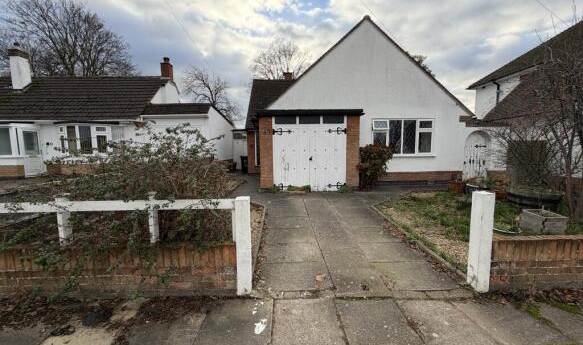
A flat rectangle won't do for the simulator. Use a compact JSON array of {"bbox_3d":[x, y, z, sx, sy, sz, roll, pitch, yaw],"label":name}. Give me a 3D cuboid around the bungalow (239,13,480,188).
[{"bbox_3d":[2.182,-2.874,11.427,8.900,5.990,10.350,0,5,0],"label":"bungalow"}]

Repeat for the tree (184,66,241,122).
[{"bbox_3d":[-6.527,-4.498,19.692,4.641,7.982,4.641,0,5,0],"label":"tree"}]

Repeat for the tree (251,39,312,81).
[{"bbox_3d":[-1.211,-8.080,27.424,6.380,13.777,6.380,0,5,0],"label":"tree"}]

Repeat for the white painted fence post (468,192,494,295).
[{"bbox_3d":[2.036,0.741,2.540,0.136,1.071,0.136,-1,5,-3],"label":"white painted fence post"}]

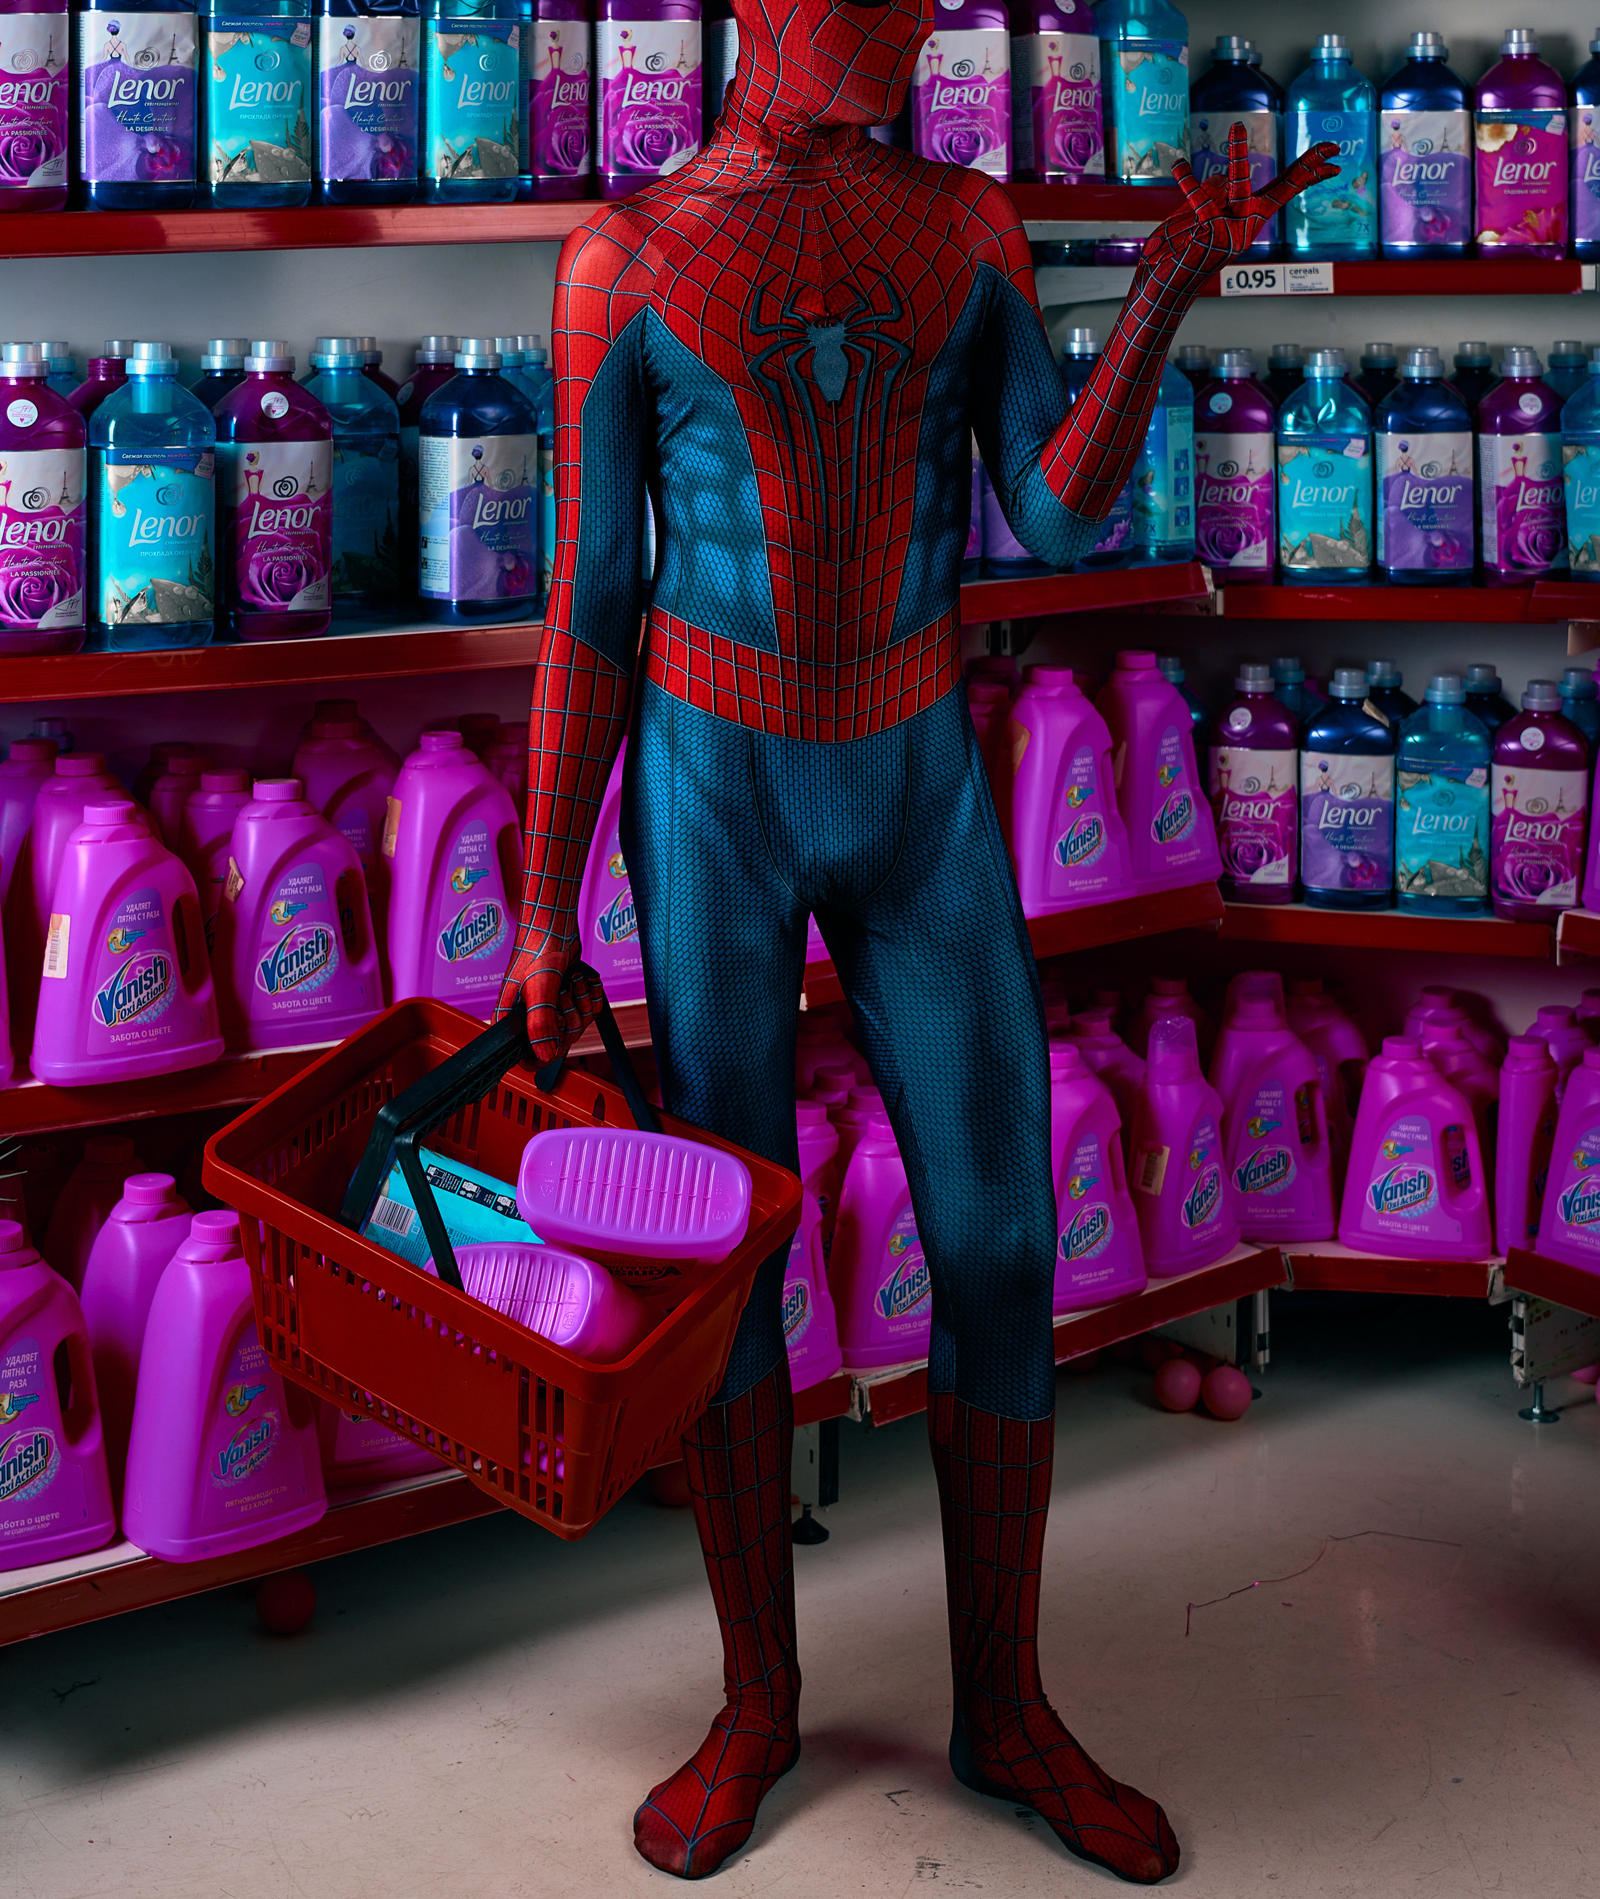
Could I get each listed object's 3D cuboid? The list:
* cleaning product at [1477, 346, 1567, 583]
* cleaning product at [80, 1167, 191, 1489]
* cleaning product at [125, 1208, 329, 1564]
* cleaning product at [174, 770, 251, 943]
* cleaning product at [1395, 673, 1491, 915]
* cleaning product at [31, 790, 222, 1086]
[{"bbox_3d":[0.930,-0.626,3.000,0.120,0.298,0.086,-4,14,-17],"label":"cleaning product"},{"bbox_3d":[-0.590,0.348,2.160,0.100,0.265,0.185,9,14,42],"label":"cleaning product"},{"bbox_3d":[-0.559,0.410,2.270,0.112,0.280,0.182,8,12,42],"label":"cleaning product"},{"bbox_3d":[-0.598,-0.051,2.480,0.185,0.265,0.100,-8,13,-37],"label":"cleaning product"},{"bbox_3d":[0.808,-0.197,2.930,0.116,0.288,0.086,2,9,15],"label":"cleaning product"},{"bbox_3d":[-0.672,-0.007,2.330,0.185,0.265,0.100,-8,13,-39],"label":"cleaning product"}]

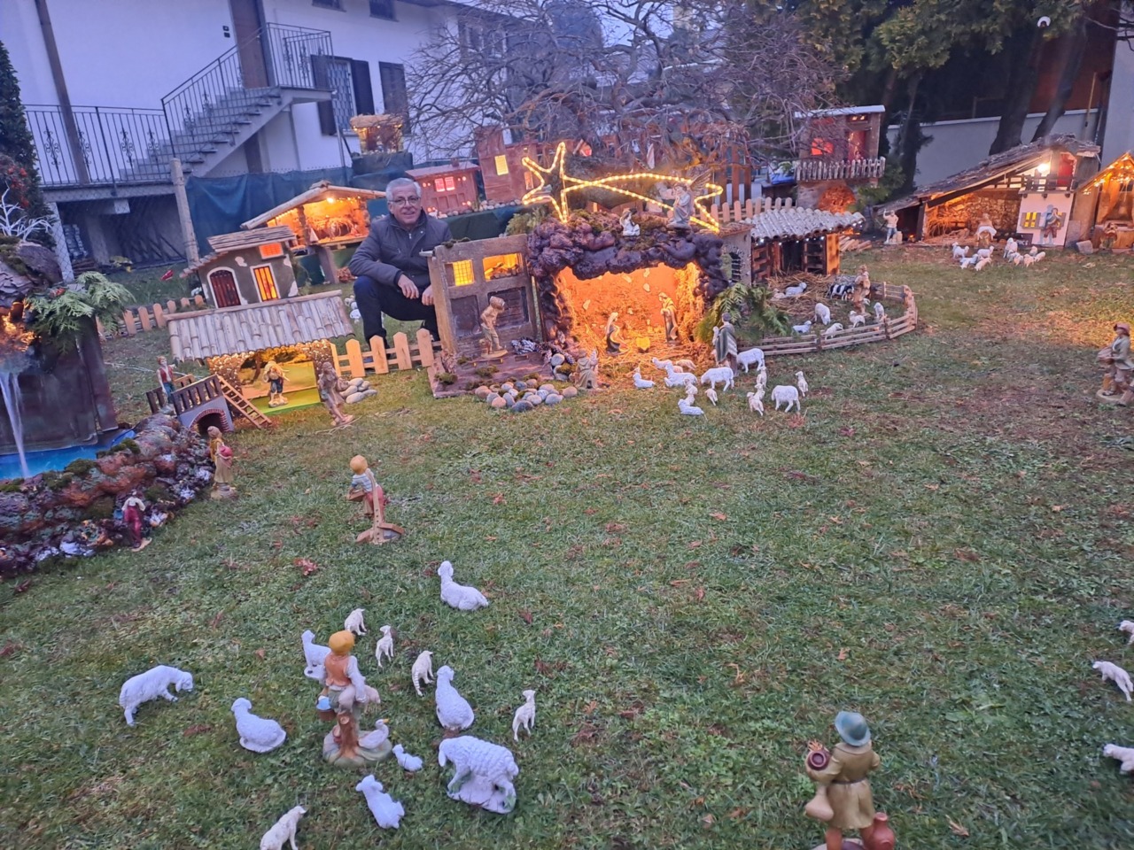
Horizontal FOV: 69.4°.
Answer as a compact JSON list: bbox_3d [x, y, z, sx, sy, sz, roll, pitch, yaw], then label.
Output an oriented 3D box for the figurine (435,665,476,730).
[{"bbox_3d":[-0.228,0.550,1.660,0.075,0.096,0.098,-7,17,-11],"label":"figurine"}]

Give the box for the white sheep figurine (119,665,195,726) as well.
[{"bbox_3d":[-0.950,0.616,1.917,0.158,0.108,0.060,-15,21,-32],"label":"white sheep figurine"}]

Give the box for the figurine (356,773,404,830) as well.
[{"bbox_3d":[-0.367,0.731,1.607,0.060,0.066,0.110,-16,22,-35],"label":"figurine"}]

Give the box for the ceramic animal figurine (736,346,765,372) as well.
[{"bbox_3d":[0.912,-0.333,4.122,0.155,0.112,0.057,-7,18,-10],"label":"ceramic animal figurine"}]

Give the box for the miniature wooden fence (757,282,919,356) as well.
[{"bbox_3d":[1.423,-0.624,4.473,1.080,0.130,0.920,-4,23,-2],"label":"miniature wooden fence"}]

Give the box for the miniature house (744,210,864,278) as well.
[{"bbox_3d":[1.615,-1.244,5.700,0.830,0.430,0.320,-10,18,-20],"label":"miniature house"}]

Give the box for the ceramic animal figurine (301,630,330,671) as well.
[{"bbox_3d":[-0.533,0.516,1.830,0.122,0.108,0.062,6,19,29],"label":"ceramic animal figurine"}]

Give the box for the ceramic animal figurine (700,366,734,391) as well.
[{"bbox_3d":[0.702,-0.222,3.828,0.155,0.106,0.057,7,21,30],"label":"ceramic animal figurine"}]

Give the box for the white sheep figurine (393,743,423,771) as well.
[{"bbox_3d":[-0.295,0.617,1.530,0.054,0.039,0.031,-1,18,10],"label":"white sheep figurine"}]

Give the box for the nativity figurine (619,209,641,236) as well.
[{"bbox_3d":[0.344,-1.112,4.500,0.100,0.145,0.095,10,22,39],"label":"nativity figurine"}]

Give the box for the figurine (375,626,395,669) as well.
[{"bbox_3d":[-0.413,0.497,1.852,0.029,0.086,0.062,8,21,31],"label":"figurine"}]

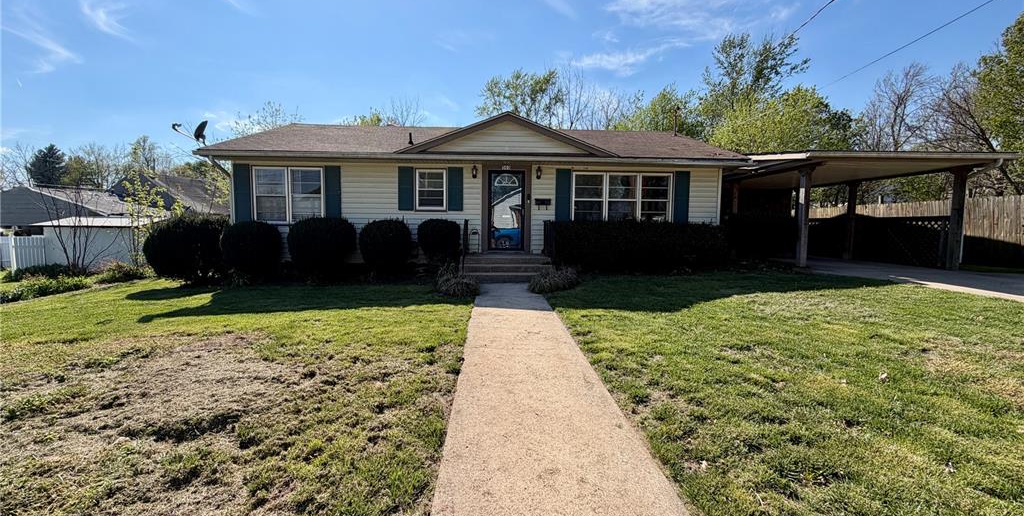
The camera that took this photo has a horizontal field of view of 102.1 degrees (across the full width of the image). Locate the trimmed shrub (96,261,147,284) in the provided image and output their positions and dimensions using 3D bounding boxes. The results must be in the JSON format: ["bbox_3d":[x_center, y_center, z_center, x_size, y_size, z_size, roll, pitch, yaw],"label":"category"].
[{"bbox_3d":[-9.068,0.309,9.268,1.000,0.470,0.950,0,5,-3],"label":"trimmed shrub"}]

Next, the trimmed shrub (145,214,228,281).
[{"bbox_3d":[-7.619,-0.256,9.293,1.600,1.500,1.500,0,5,-3],"label":"trimmed shrub"}]

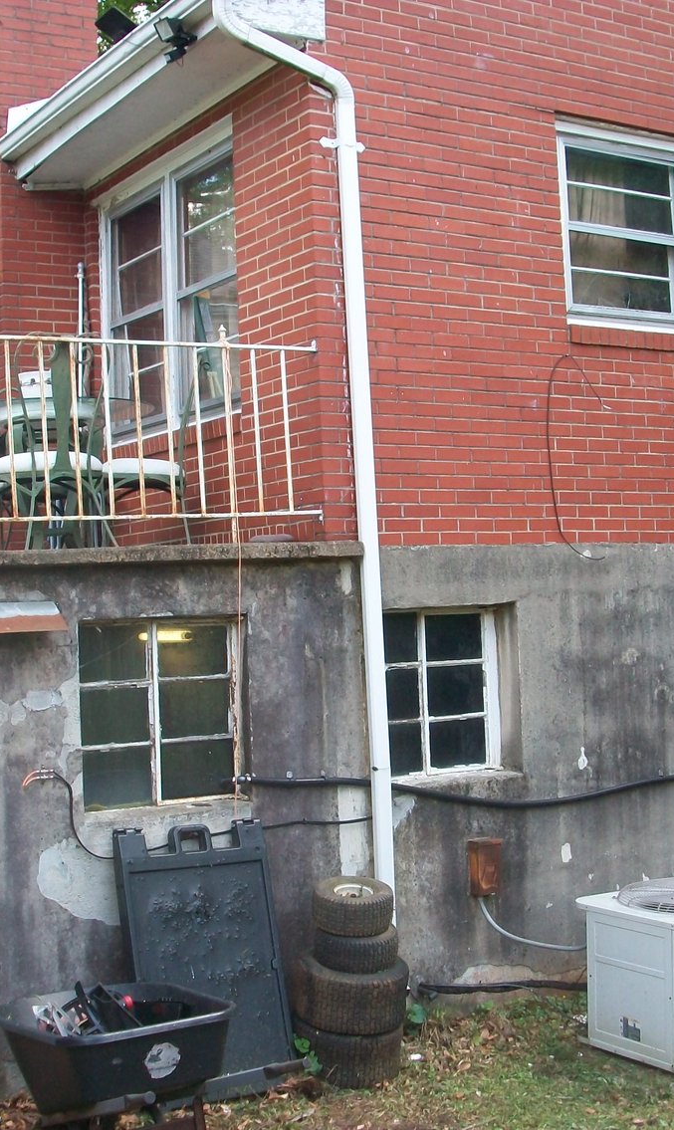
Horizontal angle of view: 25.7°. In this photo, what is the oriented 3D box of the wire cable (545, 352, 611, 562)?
[{"bbox_3d":[1.228,-0.547,7.378,0.420,1.030,0.060,-1,-3,-33],"label":"wire cable"}]

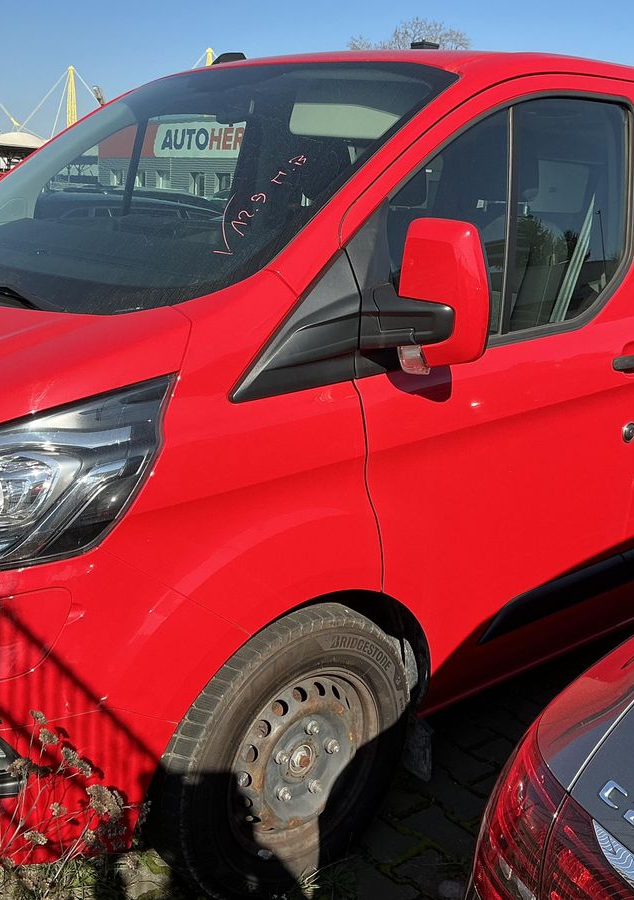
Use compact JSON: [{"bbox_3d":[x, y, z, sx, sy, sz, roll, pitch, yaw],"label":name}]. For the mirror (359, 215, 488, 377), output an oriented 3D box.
[{"bbox_3d":[0.204,-0.303,1.923,0.170,0.305,0.235,-10,20,-41],"label":"mirror"}]

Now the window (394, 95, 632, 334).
[{"bbox_3d":[0.505,-0.574,2.361,0.973,0.608,0.060,-10,7,-39],"label":"window"}]

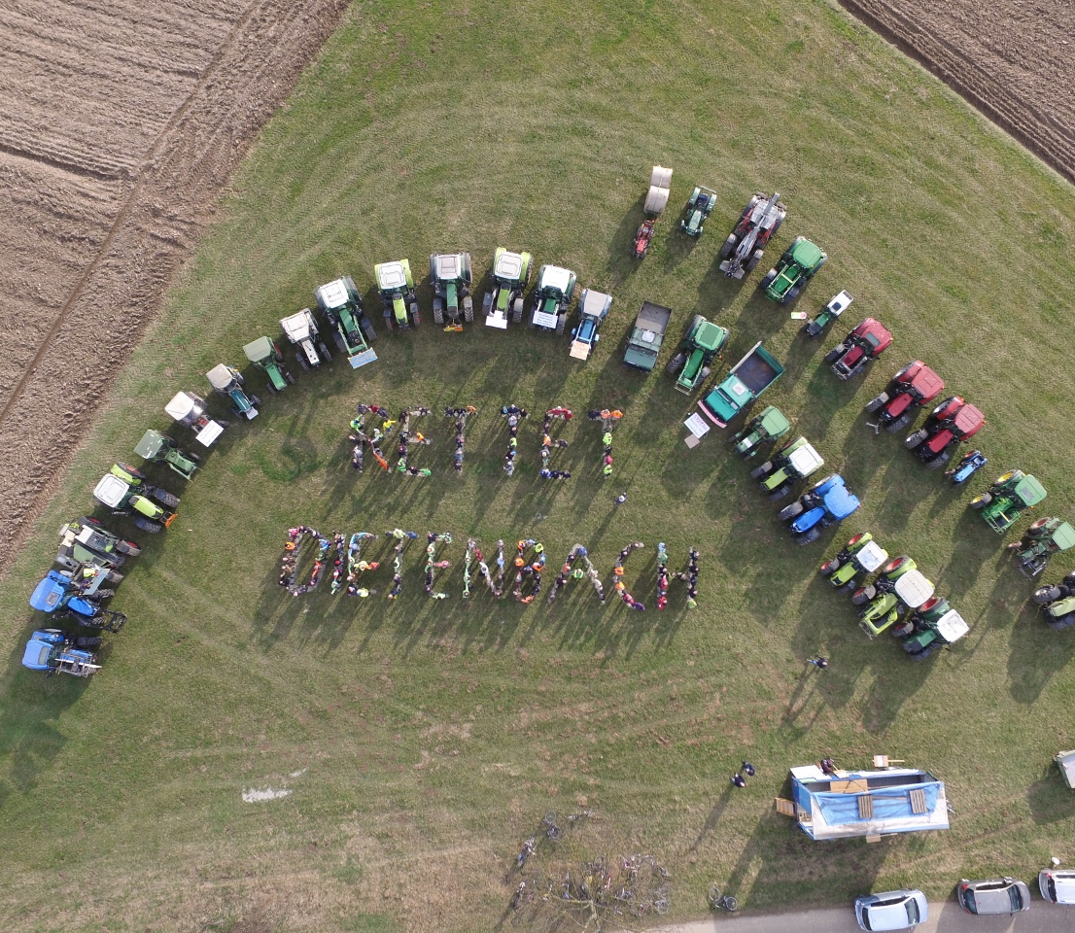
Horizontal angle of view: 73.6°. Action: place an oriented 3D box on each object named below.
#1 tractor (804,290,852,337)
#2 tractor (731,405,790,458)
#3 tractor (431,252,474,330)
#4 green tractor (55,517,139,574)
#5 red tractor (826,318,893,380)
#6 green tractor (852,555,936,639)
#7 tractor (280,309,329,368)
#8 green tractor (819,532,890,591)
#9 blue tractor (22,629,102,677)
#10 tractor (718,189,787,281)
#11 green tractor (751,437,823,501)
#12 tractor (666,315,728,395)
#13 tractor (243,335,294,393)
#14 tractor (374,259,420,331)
[{"bbox_3d":[18.448,-9.583,45.923,3.150,2.200,1.250,-44,84,-7],"label":"tractor"},{"bbox_3d":[13.730,-2.026,44.433,3.750,2.500,1.850,-37,83,-7],"label":"tractor"},{"bbox_3d":[-5.339,-10.898,44.153,2.550,2.950,5.100,-3,80,-1],"label":"tractor"},{"bbox_3d":[-25.790,4.642,41.548,4.500,2.750,2.500,28,81,4],"label":"green tractor"},{"bbox_3d":[20.099,-7.342,44.821,4.700,2.850,2.250,-43,86,-4],"label":"red tractor"},{"bbox_3d":[21.230,7.849,43.249,5.300,3.050,2.400,-37,86,-4],"label":"green tractor"},{"bbox_3d":[-14.229,-7.801,43.877,2.000,2.650,3.800,-26,81,-6],"label":"tractor"},{"bbox_3d":[18.598,5.648,41.879,4.150,2.750,2.200,-39,82,-8],"label":"green tractor"},{"bbox_3d":[-26.951,10.541,40.543,4.150,2.750,2.250,9,80,1],"label":"blue tractor"},{"bbox_3d":[13.465,-14.509,44.804,2.450,3.000,5.600,30,82,5],"label":"tractor"},{"bbox_3d":[15.608,-0.025,44.059,4.150,2.800,2.250,-36,86,-4],"label":"green tractor"},{"bbox_3d":[9.815,-6.826,43.539,2.500,2.900,5.000,27,81,4],"label":"tractor"},{"bbox_3d":[-16.249,-6.139,43.619,1.850,2.450,3.600,-29,81,-6],"label":"tractor"},{"bbox_3d":[-8.716,-10.770,44.775,2.170,2.720,4.100,-11,85,-2],"label":"tractor"}]

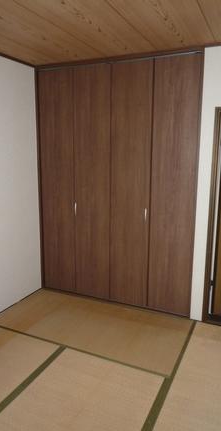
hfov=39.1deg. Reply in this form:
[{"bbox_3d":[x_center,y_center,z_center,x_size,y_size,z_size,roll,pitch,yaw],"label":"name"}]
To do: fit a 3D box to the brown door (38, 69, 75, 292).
[{"bbox_3d":[-0.557,-0.315,3.409,0.427,2.369,0.040,5,12,24],"label":"brown door"}]

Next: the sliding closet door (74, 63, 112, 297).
[{"bbox_3d":[-0.178,-0.280,3.235,0.410,2.369,0.040,5,12,24],"label":"sliding closet door"}]

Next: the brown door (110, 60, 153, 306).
[{"bbox_3d":[0.198,-0.246,3.064,0.418,2.369,0.040,5,12,24],"label":"brown door"}]

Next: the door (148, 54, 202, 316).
[{"bbox_3d":[0.577,-0.211,2.891,0.418,2.369,0.040,5,12,24],"label":"door"}]

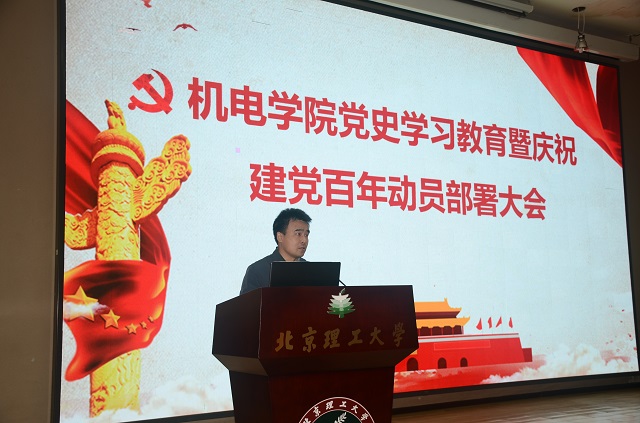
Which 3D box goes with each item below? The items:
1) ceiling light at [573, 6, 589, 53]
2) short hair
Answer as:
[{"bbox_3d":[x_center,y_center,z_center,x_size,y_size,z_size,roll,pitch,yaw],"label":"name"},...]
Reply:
[{"bbox_3d":[2.593,-1.799,7.050,0.130,0.430,0.130,-4,-7,29],"label":"ceiling light"},{"bbox_3d":[-0.140,0.074,3.480,0.200,0.185,0.170,-6,-8,42],"label":"short hair"}]

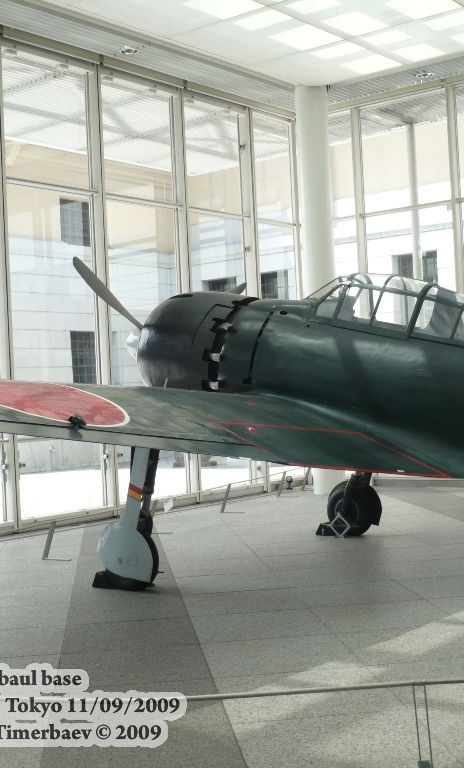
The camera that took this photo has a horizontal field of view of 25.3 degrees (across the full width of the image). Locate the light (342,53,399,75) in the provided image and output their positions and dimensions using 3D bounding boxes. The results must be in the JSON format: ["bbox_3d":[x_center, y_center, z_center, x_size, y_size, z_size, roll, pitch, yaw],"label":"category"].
[{"bbox_3d":[2.095,-4.859,15.702,0.640,0.080,0.680,-4,-1,38],"label":"light"}]

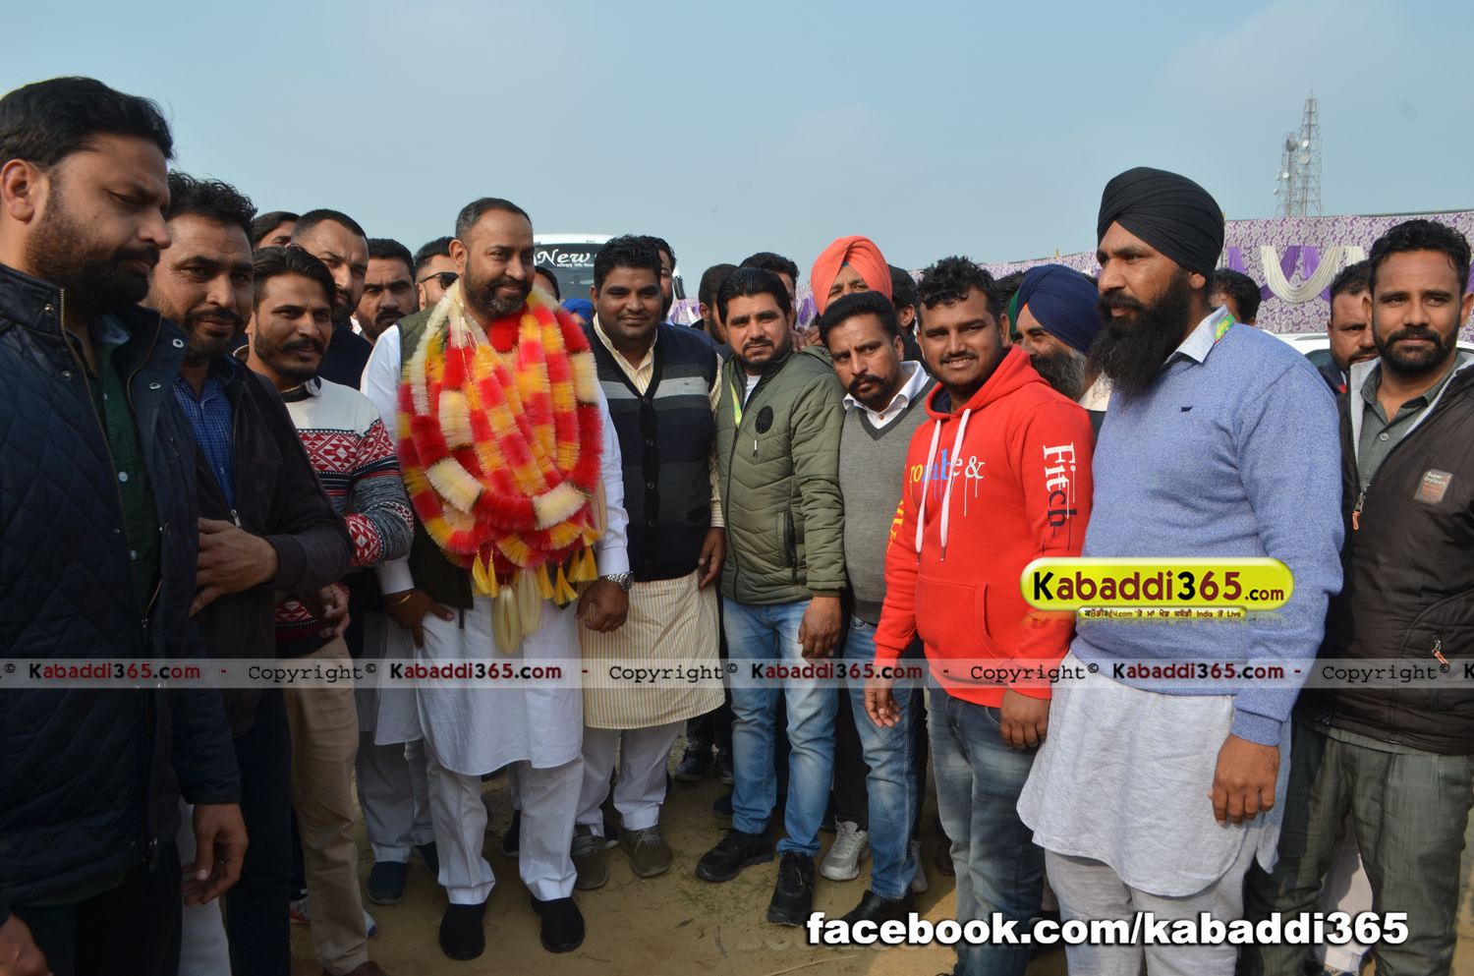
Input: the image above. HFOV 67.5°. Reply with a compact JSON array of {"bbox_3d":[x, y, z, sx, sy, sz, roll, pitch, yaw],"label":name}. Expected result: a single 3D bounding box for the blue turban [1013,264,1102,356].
[{"bbox_3d":[0.764,-0.424,2.620,0.245,0.215,0.210,-15,15,-36],"label":"blue turban"}]

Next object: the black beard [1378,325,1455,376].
[{"bbox_3d":[1.167,-0.236,1.900,0.135,0.090,0.105,4,8,28],"label":"black beard"}]

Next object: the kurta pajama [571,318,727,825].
[{"bbox_3d":[-0.244,0.259,2.978,0.490,1.401,0.350,-1,7,-5],"label":"kurta pajama"}]

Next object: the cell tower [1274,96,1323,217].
[{"bbox_3d":[83.973,-39.117,165.000,6.500,38.000,6.000,0,7,0],"label":"cell tower"}]

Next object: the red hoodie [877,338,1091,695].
[{"bbox_3d":[0.493,0.066,2.171,0.480,0.685,0.320,5,8,38],"label":"red hoodie"}]

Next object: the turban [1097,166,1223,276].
[{"bbox_3d":[0.698,-0.439,1.820,0.225,0.170,0.195,-3,8,-25],"label":"turban"}]

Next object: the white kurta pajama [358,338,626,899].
[{"bbox_3d":[-0.573,0.310,2.632,0.610,1.383,0.390,-1,7,-9],"label":"white kurta pajama"}]

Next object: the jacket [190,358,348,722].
[{"bbox_3d":[-0.845,0.087,1.801,0.500,0.613,0.360,-3,7,-28],"label":"jacket"}]

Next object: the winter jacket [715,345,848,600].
[{"bbox_3d":[0.083,-0.035,2.780,0.480,0.630,0.300,7,10,42],"label":"winter jacket"}]

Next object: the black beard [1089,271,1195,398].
[{"bbox_3d":[0.646,-0.243,1.760,0.150,0.200,0.150,-3,8,-25],"label":"black beard"}]

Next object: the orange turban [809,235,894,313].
[{"bbox_3d":[0.320,-0.595,3.080,0.215,0.215,0.250,2,8,13],"label":"orange turban"}]

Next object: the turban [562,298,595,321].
[{"bbox_3d":[-0.877,-0.978,6.200,0.240,0.200,0.210,-6,10,-39],"label":"turban"}]

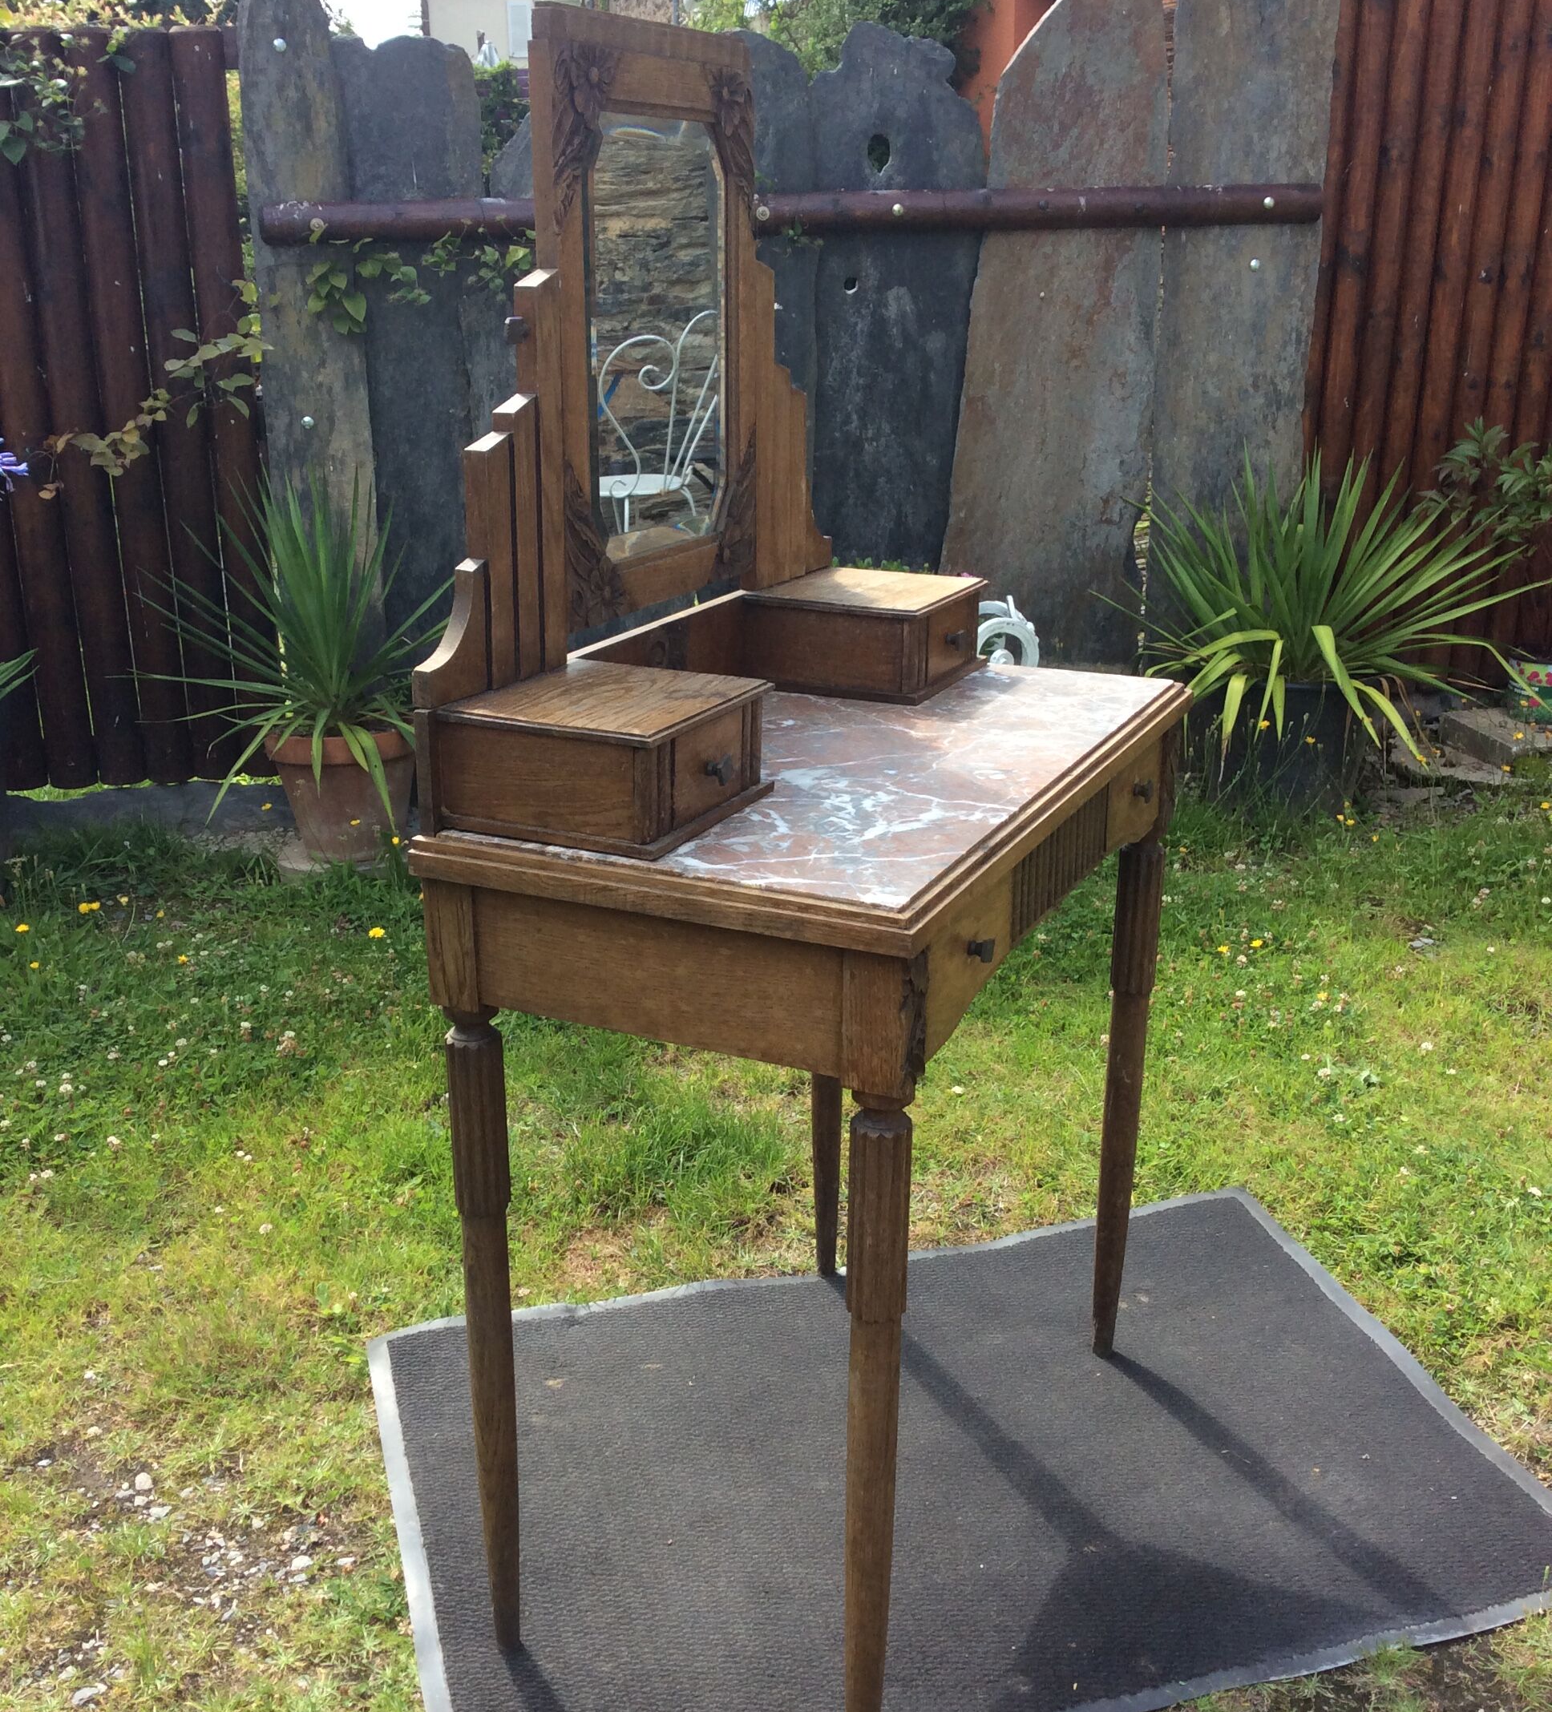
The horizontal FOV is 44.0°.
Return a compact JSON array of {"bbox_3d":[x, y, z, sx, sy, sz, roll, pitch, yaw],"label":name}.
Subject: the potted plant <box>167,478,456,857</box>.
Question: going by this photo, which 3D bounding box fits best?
[{"bbox_3d":[-0.892,-0.429,3.722,0.582,0.636,0.553,-4,19,-13],"label":"potted plant"}]

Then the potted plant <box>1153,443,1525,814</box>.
[{"bbox_3d":[1.190,-0.552,4.092,0.825,0.607,0.742,6,20,15],"label":"potted plant"}]

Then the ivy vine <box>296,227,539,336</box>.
[{"bbox_3d":[-0.701,-1.144,3.834,0.478,0.209,0.140,-5,20,-16],"label":"ivy vine"}]

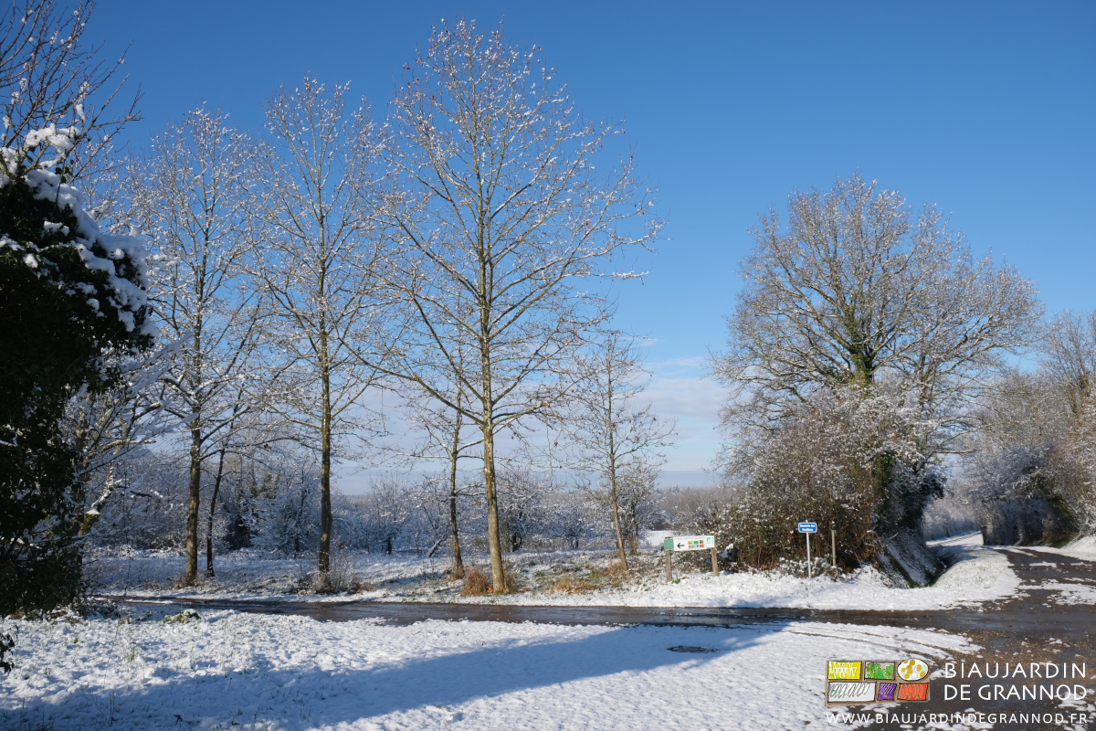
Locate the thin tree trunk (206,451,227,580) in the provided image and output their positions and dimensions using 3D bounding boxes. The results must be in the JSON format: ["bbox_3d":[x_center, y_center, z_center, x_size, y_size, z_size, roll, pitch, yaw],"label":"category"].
[{"bbox_3d":[-10.692,4.707,26.471,0.600,4.084,0.459,-1,-10,0],"label":"thin tree trunk"}]

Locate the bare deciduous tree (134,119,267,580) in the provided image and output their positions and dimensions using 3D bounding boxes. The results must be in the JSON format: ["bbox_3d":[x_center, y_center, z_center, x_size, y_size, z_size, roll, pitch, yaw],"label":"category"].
[{"bbox_3d":[-10.219,-0.920,24.042,3.794,14.241,3.604,-1,-10,0],"label":"bare deciduous tree"}]

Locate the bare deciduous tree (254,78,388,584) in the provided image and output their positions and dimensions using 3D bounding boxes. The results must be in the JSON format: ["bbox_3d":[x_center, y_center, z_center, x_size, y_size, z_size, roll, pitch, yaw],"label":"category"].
[{"bbox_3d":[-5.833,-1.190,21.124,3.599,13.510,3.599,-1,-10,0],"label":"bare deciduous tree"}]

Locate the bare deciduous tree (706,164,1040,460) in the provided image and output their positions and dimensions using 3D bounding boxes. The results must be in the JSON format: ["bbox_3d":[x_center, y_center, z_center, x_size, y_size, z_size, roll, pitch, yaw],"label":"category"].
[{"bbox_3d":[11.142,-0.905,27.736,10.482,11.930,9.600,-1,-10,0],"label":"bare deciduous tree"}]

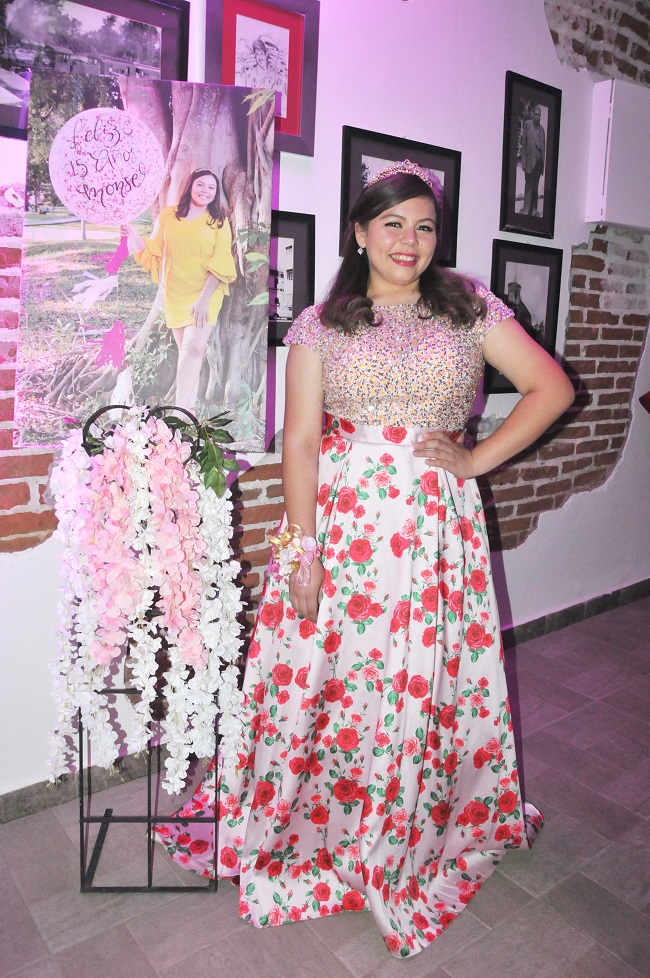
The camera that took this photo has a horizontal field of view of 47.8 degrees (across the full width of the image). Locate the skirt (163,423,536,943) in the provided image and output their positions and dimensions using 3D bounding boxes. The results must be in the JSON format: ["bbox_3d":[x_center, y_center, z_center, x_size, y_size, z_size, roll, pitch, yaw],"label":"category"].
[{"bbox_3d":[0.084,0.352,1.742,0.990,1.077,0.760,0,11,-7],"label":"skirt"}]

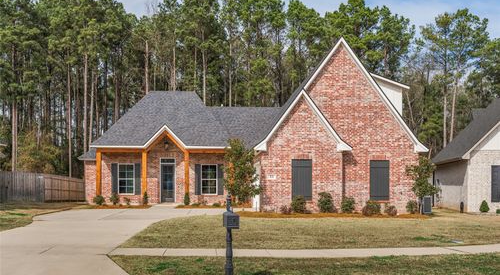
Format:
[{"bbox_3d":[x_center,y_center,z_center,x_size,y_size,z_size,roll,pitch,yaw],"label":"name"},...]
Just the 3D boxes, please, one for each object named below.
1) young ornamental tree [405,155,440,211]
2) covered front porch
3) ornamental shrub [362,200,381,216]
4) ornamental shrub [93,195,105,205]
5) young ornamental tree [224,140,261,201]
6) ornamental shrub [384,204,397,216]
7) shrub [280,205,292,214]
[{"bbox_3d":[8.141,2.229,22.800,1.600,2.770,1.500,0,-1,-3],"label":"young ornamental tree"},{"bbox_3d":[-5.107,1.698,28.200,7.920,4.410,2.300,0,-1,-3],"label":"covered front porch"},{"bbox_3d":[5.649,3.288,22.500,0.880,0.740,0.880,0,-1,-3],"label":"ornamental shrub"},{"bbox_3d":[-8.266,3.449,26.600,0.660,0.550,0.660,0,-1,-3],"label":"ornamental shrub"},{"bbox_3d":[-0.415,1.833,26.000,2.010,3.670,1.900,0,-1,-3],"label":"young ornamental tree"},{"bbox_3d":[6.558,3.360,22.600,0.600,0.580,0.600,0,-1,-3],"label":"ornamental shrub"},{"bbox_3d":[1.668,3.312,22.200,0.550,0.410,0.500,0,-1,-3],"label":"shrub"}]

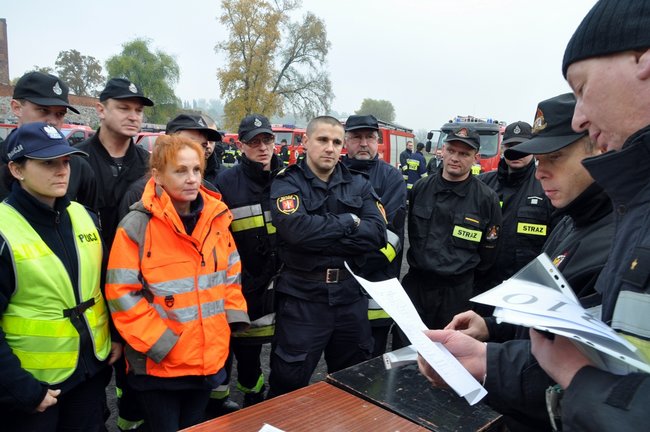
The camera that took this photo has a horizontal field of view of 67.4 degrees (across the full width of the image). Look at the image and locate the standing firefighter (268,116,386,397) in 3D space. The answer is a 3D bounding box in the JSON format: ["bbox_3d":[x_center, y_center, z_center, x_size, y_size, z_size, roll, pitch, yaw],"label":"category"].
[{"bbox_3d":[0.002,0.419,2.330,0.560,1.770,0.400,-1,8,-14],"label":"standing firefighter"}]

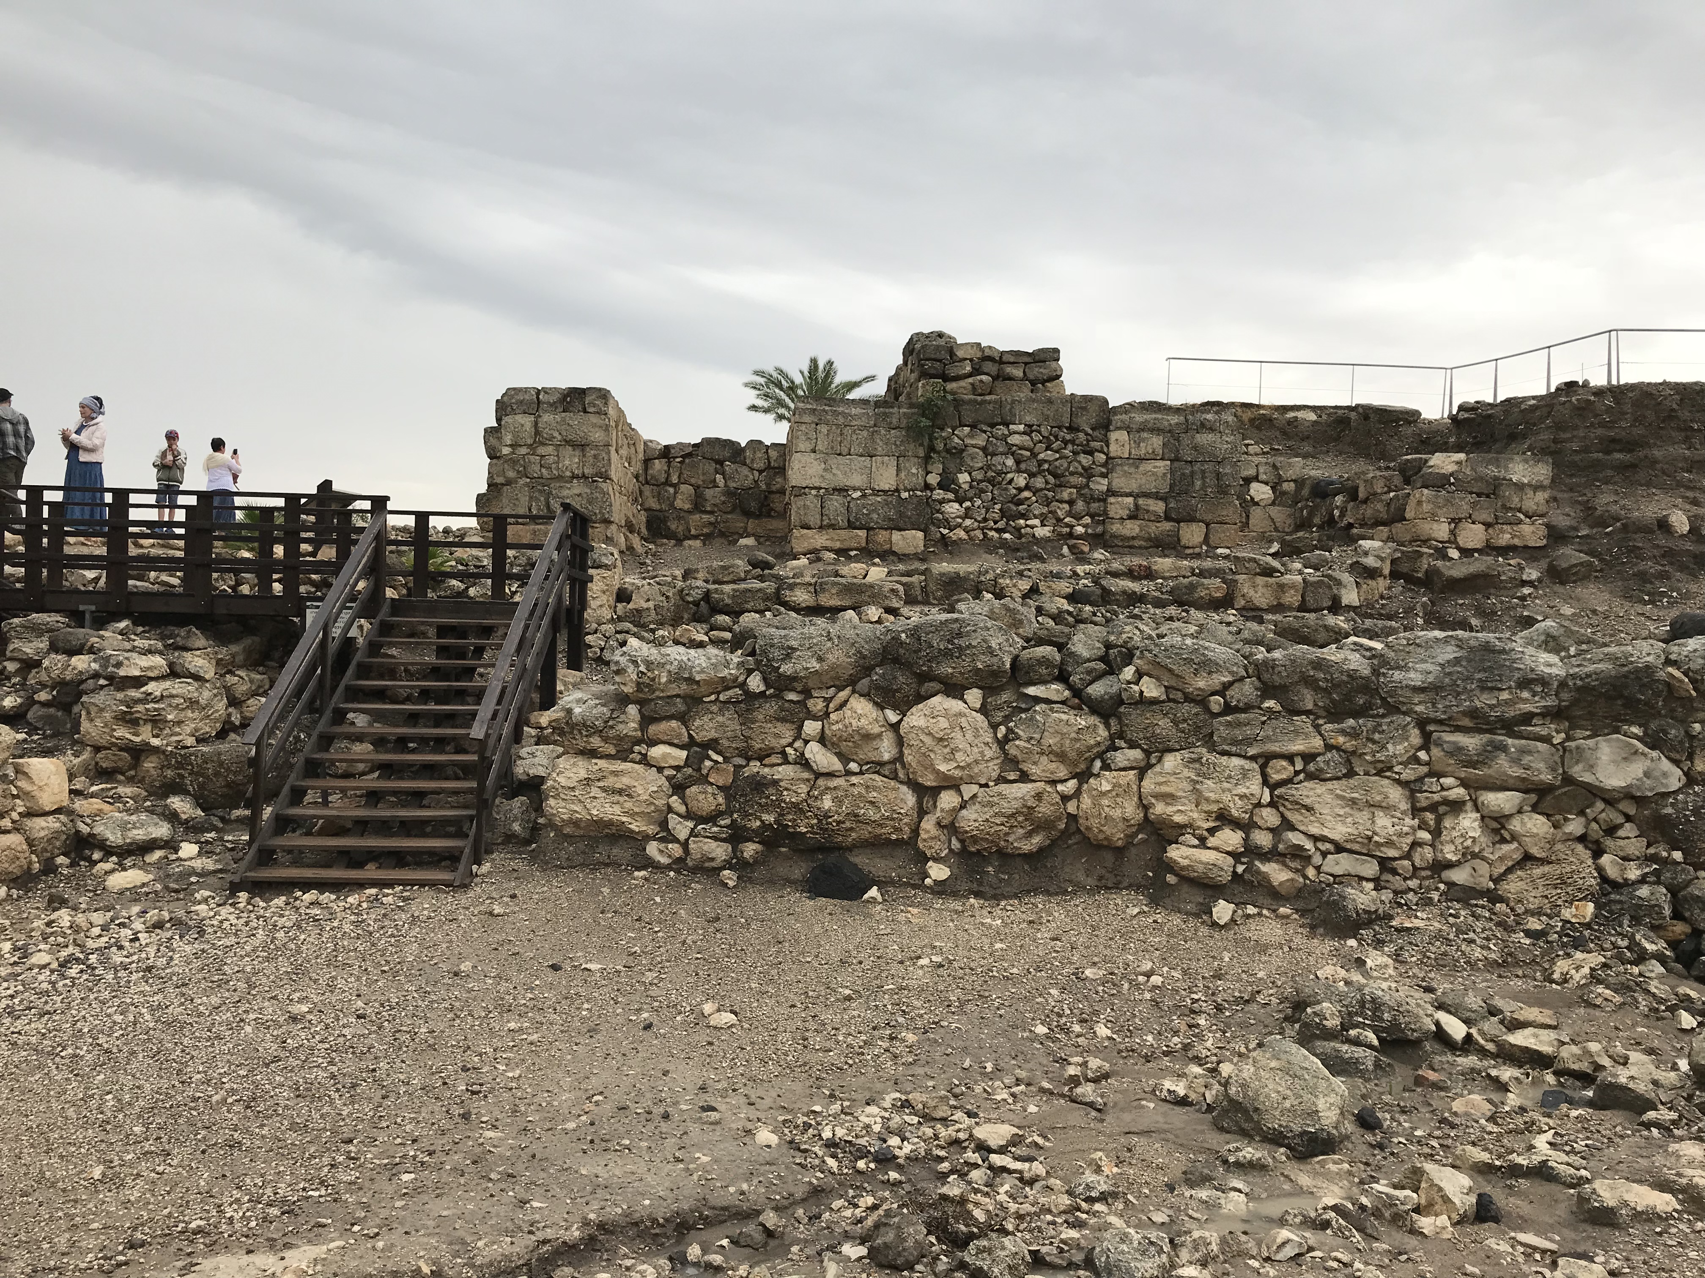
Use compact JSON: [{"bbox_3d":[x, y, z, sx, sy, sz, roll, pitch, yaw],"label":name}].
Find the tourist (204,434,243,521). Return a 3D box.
[{"bbox_3d":[-9.730,-2.370,21.300,0.480,1.560,0.440,1,1,24],"label":"tourist"}]

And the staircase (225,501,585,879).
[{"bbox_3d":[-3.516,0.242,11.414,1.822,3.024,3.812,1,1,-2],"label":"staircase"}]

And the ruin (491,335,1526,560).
[{"bbox_3d":[2.833,-3.355,26.133,18.180,3.903,6.000,1,1,-3],"label":"ruin"}]

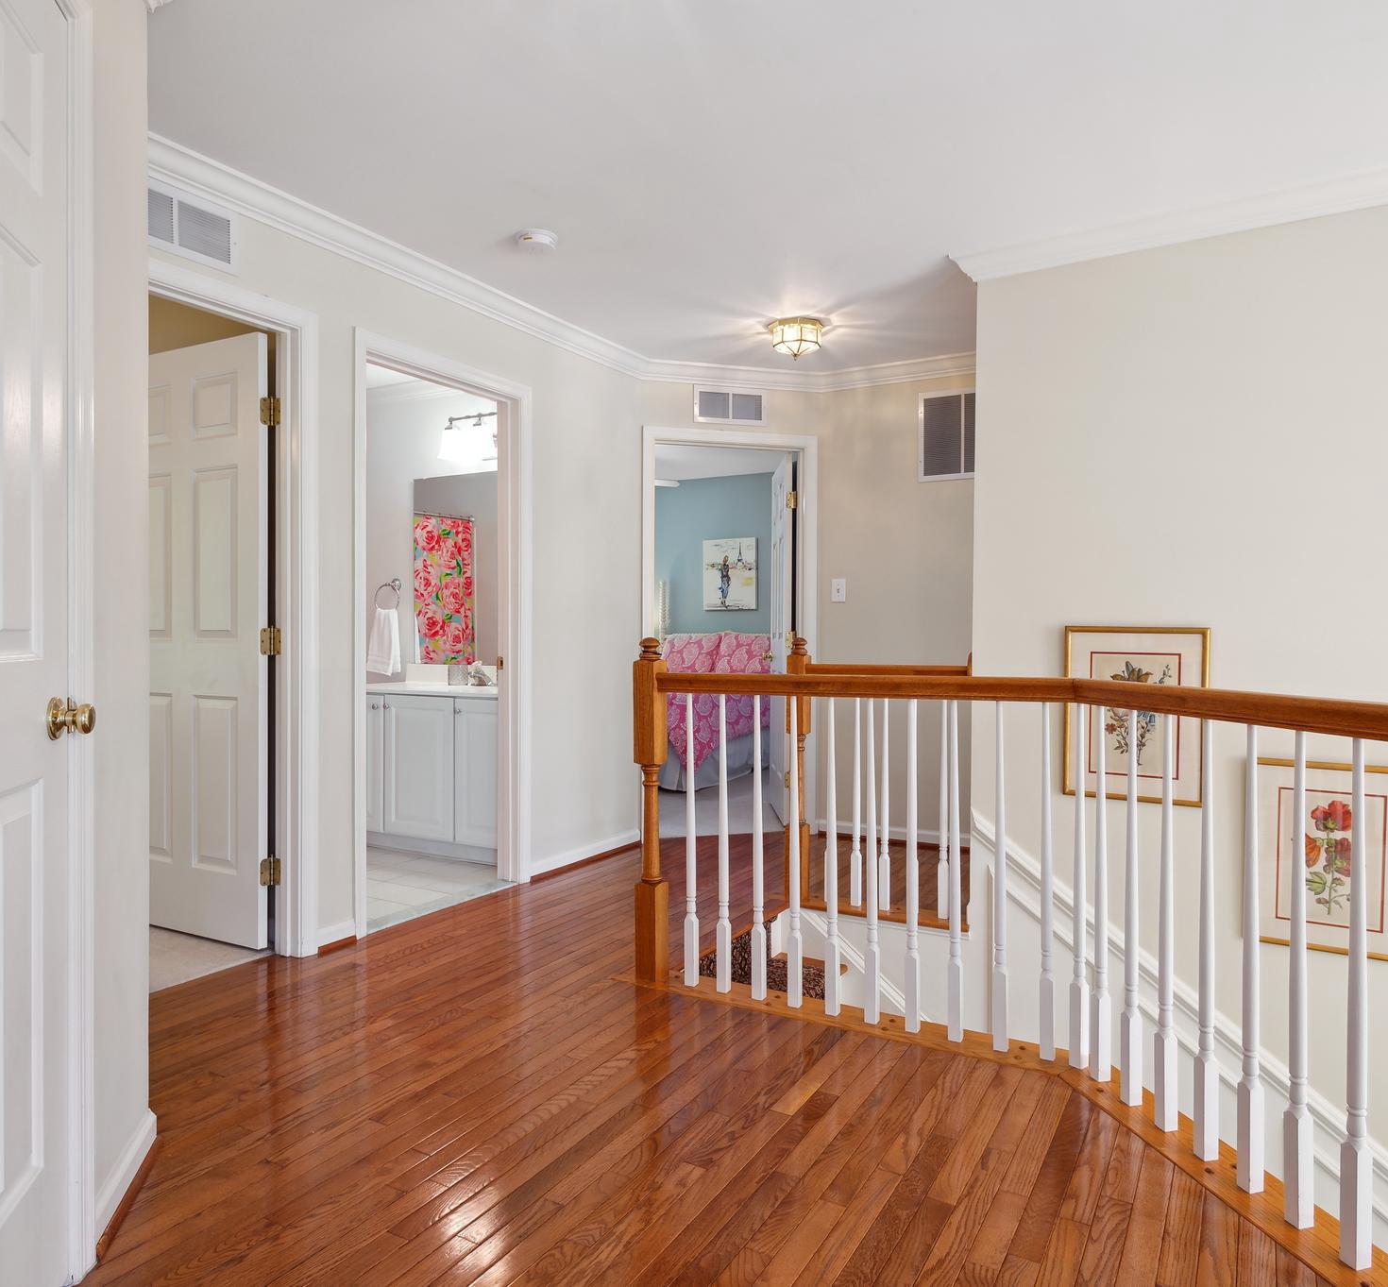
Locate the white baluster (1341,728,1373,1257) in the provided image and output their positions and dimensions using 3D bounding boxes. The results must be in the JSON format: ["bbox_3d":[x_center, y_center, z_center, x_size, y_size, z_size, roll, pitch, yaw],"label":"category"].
[{"bbox_3d":[1.090,0.586,1.678,0.032,0.868,0.032,0,0,-13],"label":"white baluster"}]

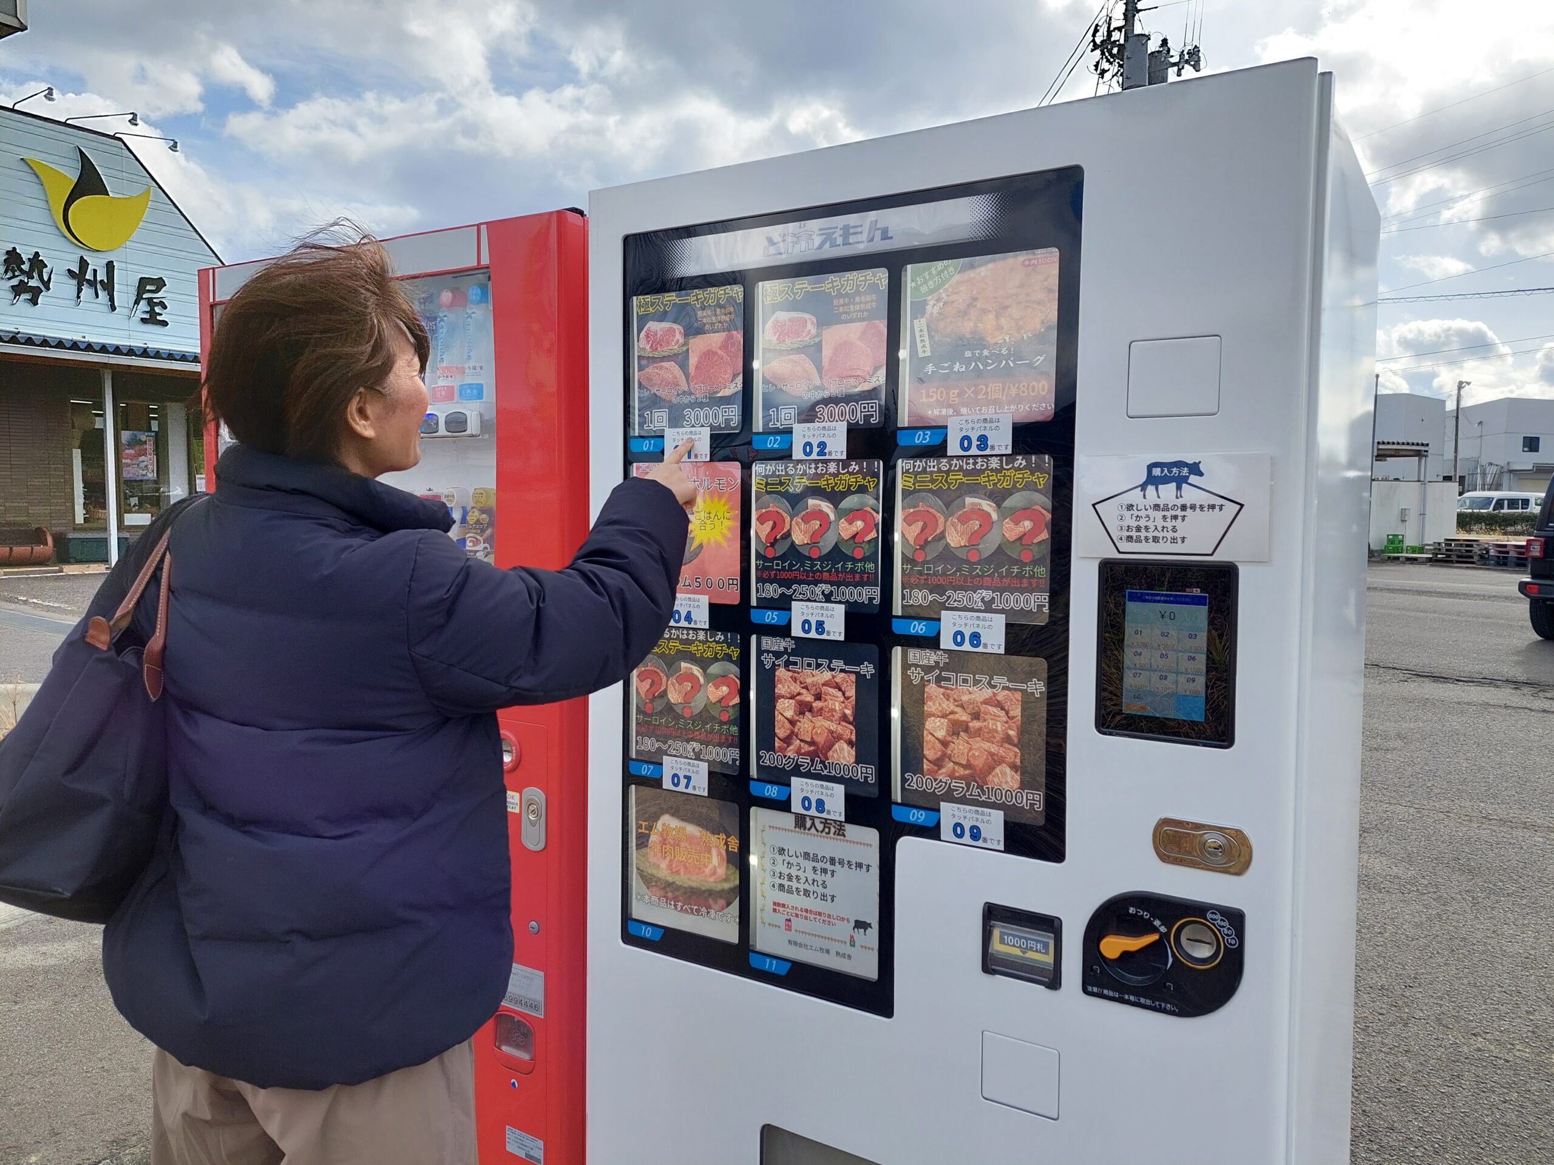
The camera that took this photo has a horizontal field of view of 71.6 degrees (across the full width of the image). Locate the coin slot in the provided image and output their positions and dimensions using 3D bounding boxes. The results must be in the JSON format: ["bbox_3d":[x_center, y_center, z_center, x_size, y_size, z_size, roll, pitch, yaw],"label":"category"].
[{"bbox_3d":[0.500,0.428,1.278,0.058,0.058,0.015,2,4,30],"label":"coin slot"}]

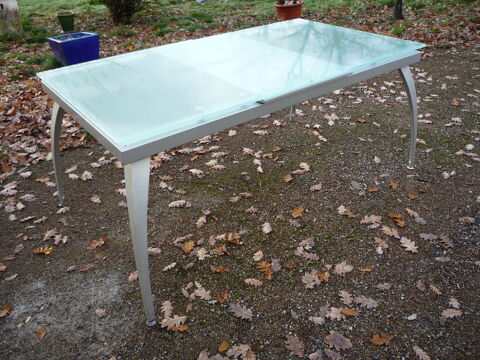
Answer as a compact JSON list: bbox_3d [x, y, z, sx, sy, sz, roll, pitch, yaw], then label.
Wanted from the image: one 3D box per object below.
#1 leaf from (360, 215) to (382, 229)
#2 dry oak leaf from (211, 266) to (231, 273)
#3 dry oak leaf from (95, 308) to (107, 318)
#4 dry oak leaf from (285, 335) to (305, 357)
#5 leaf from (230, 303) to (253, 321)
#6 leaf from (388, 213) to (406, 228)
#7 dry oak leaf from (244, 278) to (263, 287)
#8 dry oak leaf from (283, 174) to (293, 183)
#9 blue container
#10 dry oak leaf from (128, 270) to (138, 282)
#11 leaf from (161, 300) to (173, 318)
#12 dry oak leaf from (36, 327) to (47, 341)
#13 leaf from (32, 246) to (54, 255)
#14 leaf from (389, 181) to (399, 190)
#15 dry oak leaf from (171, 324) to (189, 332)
[{"bbox_3d":[0.695,0.212,2.203,0.115,0.020,0.092,-1,32,0],"label":"leaf"},{"bbox_3d":[-0.087,0.409,1.914,0.088,0.016,0.034,4,33,8],"label":"dry oak leaf"},{"bbox_3d":[-0.558,0.533,1.681,0.053,0.015,0.032,12,35,20],"label":"dry oak leaf"},{"bbox_3d":[0.205,0.626,1.570,0.071,0.020,0.106,-15,35,-21],"label":"dry oak leaf"},{"bbox_3d":[0.003,0.526,1.669,0.114,0.018,0.058,19,38,29],"label":"leaf"},{"bbox_3d":[0.841,0.209,2.201,0.065,0.035,0.104,-12,34,-17],"label":"leaf"},{"bbox_3d":[0.058,0.439,1.803,0.076,0.020,0.032,8,34,14],"label":"dry oak leaf"},{"bbox_3d":[0.297,-0.015,2.571,0.051,0.016,0.090,22,39,31],"label":"dry oak leaf"},{"bbox_3d":[-1.867,-1.474,4.745,0.431,0.300,0.286,-28,41,-36],"label":"blue container"},{"bbox_3d":[-0.476,0.435,1.882,0.042,0.025,0.078,11,34,18],"label":"dry oak leaf"},{"bbox_3d":[-0.305,0.536,1.722,0.045,0.016,0.093,-4,33,-5],"label":"leaf"},{"bbox_3d":[-0.784,0.607,1.644,0.034,0.018,0.062,-16,35,-22],"label":"dry oak leaf"},{"bbox_3d":[-0.971,0.349,2.058,0.108,0.022,0.045,-1,32,0],"label":"leaf"},{"bbox_3d":[0.894,0.029,2.415,0.046,0.020,0.064,8,34,15],"label":"leaf"},{"bbox_3d":[-0.237,0.586,1.642,0.072,0.020,0.046,-5,33,-6],"label":"dry oak leaf"}]

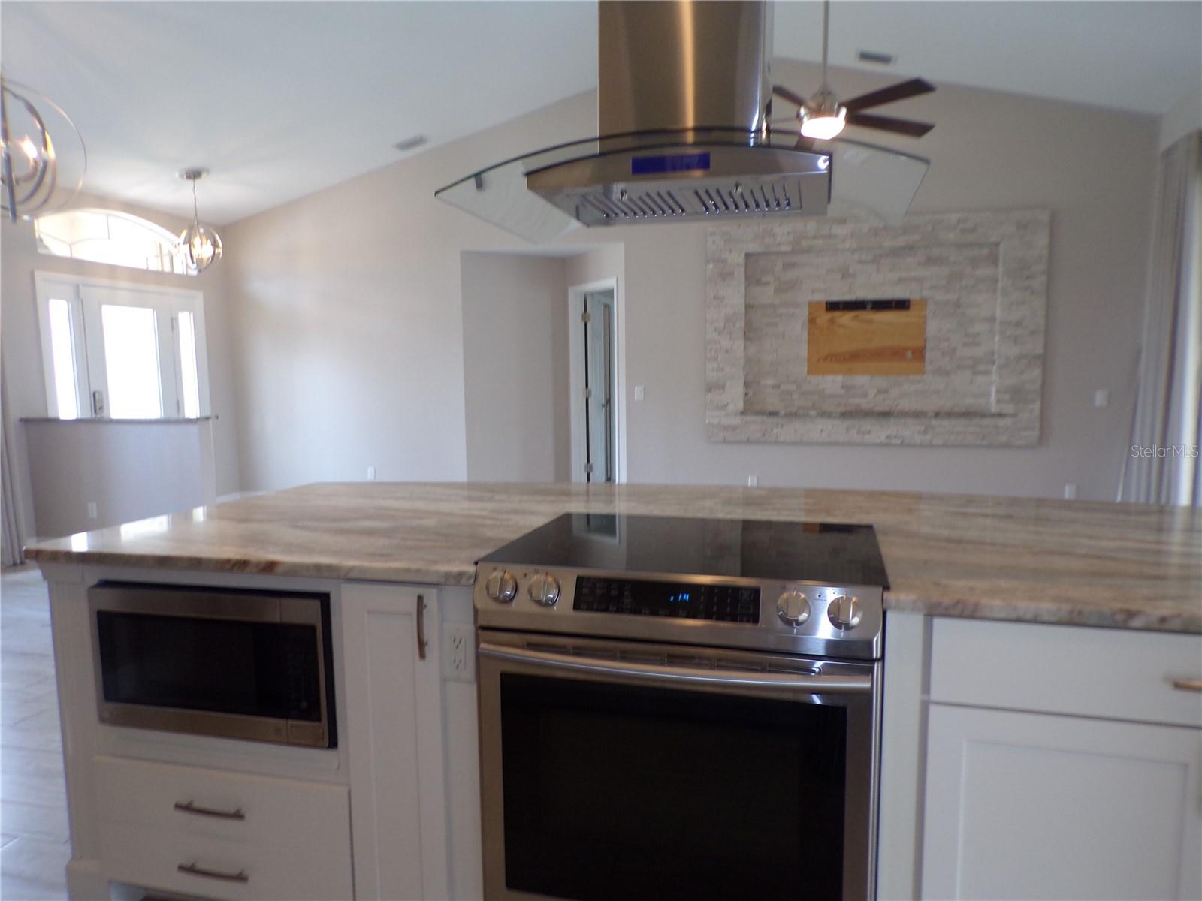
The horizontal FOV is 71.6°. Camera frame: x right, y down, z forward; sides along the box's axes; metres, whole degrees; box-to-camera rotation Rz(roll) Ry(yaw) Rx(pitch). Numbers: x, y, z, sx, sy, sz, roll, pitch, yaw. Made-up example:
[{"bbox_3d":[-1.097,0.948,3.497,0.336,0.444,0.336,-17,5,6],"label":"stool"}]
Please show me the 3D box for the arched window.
[{"bbox_3d":[-4.096,-1.802,7.120,0.120,0.460,1.680,1,6,15],"label":"arched window"}]

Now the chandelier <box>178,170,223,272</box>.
[{"bbox_3d":[-3.297,-1.879,6.818,0.360,0.820,0.360,1,6,15],"label":"chandelier"}]

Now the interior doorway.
[{"bbox_3d":[-0.032,-0.500,7.874,0.130,2.130,0.920,-4,6,-29],"label":"interior doorway"}]

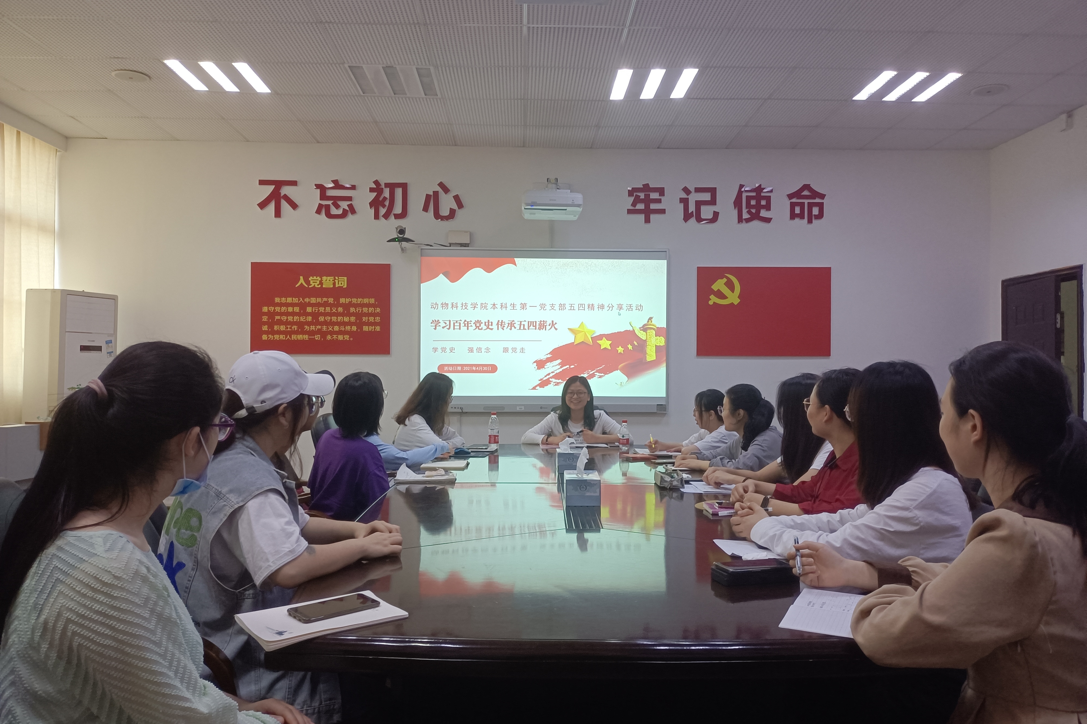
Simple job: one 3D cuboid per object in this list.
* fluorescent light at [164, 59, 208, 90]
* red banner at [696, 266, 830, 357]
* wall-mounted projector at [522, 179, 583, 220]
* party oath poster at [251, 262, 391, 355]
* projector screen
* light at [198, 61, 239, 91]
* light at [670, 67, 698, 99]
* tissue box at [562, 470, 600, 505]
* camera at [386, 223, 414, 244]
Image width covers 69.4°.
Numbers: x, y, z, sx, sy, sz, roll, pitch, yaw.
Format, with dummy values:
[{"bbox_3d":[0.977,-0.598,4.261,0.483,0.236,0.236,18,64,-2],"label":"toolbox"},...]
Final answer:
[{"bbox_3d":[-2.445,-1.970,5.388,0.100,0.045,0.540,0,-2,-2],"label":"fluorescent light"},{"bbox_3d":[1.960,-0.446,6.955,1.200,0.800,0.025,0,-2,-2],"label":"red banner"},{"bbox_3d":[0.066,-1.293,6.334,0.465,0.200,0.420,0,-1,-2],"label":"wall-mounted projector"},{"bbox_3d":[-1.940,-0.465,6.833,1.200,0.795,0.020,0,-1,-2],"label":"party oath poster"},{"bbox_3d":[0.011,-0.307,6.883,2.190,1.250,0.050,0,-2,-2],"label":"projector screen"},{"bbox_3d":[-2.230,-1.968,5.414,0.100,0.045,0.540,0,-2,-2],"label":"light"},{"bbox_3d":[0.986,-1.952,5.502,0.100,0.045,0.540,0,-2,-2],"label":"light"},{"bbox_3d":[0.145,0.468,2.908,0.122,0.092,0.235,0,-1,1],"label":"tissue box"},{"bbox_3d":[-1.208,-1.081,6.656,0.238,0.148,0.155,0,-1,-2],"label":"camera"}]

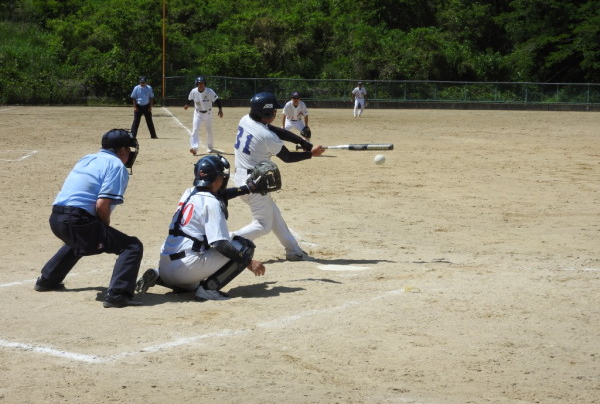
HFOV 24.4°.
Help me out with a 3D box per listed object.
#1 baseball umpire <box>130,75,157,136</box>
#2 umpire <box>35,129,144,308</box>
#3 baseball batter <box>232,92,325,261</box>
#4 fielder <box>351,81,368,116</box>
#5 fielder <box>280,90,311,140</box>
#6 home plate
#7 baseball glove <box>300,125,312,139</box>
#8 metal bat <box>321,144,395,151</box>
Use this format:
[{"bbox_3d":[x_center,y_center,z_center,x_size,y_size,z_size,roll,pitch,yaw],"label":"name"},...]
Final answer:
[{"bbox_3d":[-4.254,-2.579,38.087,0.680,1.670,0.420,0,5,-12],"label":"baseball umpire"},{"bbox_3d":[-1.494,0.086,10.073,0.800,1.210,1.030,-4,7,-45],"label":"umpire"},{"bbox_3d":[-0.312,-0.217,12.106,0.720,1.500,1.080,5,7,42],"label":"baseball batter"},{"bbox_3d":[2.737,-4.798,65.090,0.700,1.680,0.450,1,5,2],"label":"fielder"},{"bbox_3d":[-0.067,-1.702,30.210,0.700,1.380,0.600,1,5,0],"label":"fielder"},{"bbox_3d":[0.314,0.579,11.816,0.432,0.025,0.432,5,6,38],"label":"home plate"},{"bbox_3d":[0.141,-1.505,30.019,0.250,0.290,0.170,1,5,0],"label":"baseball glove"},{"bbox_3d":[0.405,-0.485,12.350,0.860,0.060,0.060,0,4,-2],"label":"metal bat"}]

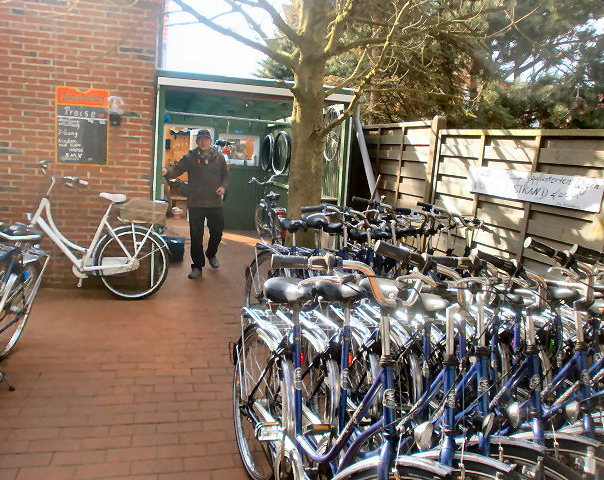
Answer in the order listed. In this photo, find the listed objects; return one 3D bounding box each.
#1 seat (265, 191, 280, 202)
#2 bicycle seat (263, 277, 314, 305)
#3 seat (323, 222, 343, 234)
[{"bbox_3d":[-0.383,-0.587,6.950,0.190,0.110,0.270,-6,13,-15],"label":"seat"},{"bbox_3d":[-0.055,0.222,2.280,0.200,0.100,0.255,-2,12,-27],"label":"bicycle seat"},{"bbox_3d":[0.247,-0.093,4.200,0.190,0.105,0.260,0,11,-25],"label":"seat"}]

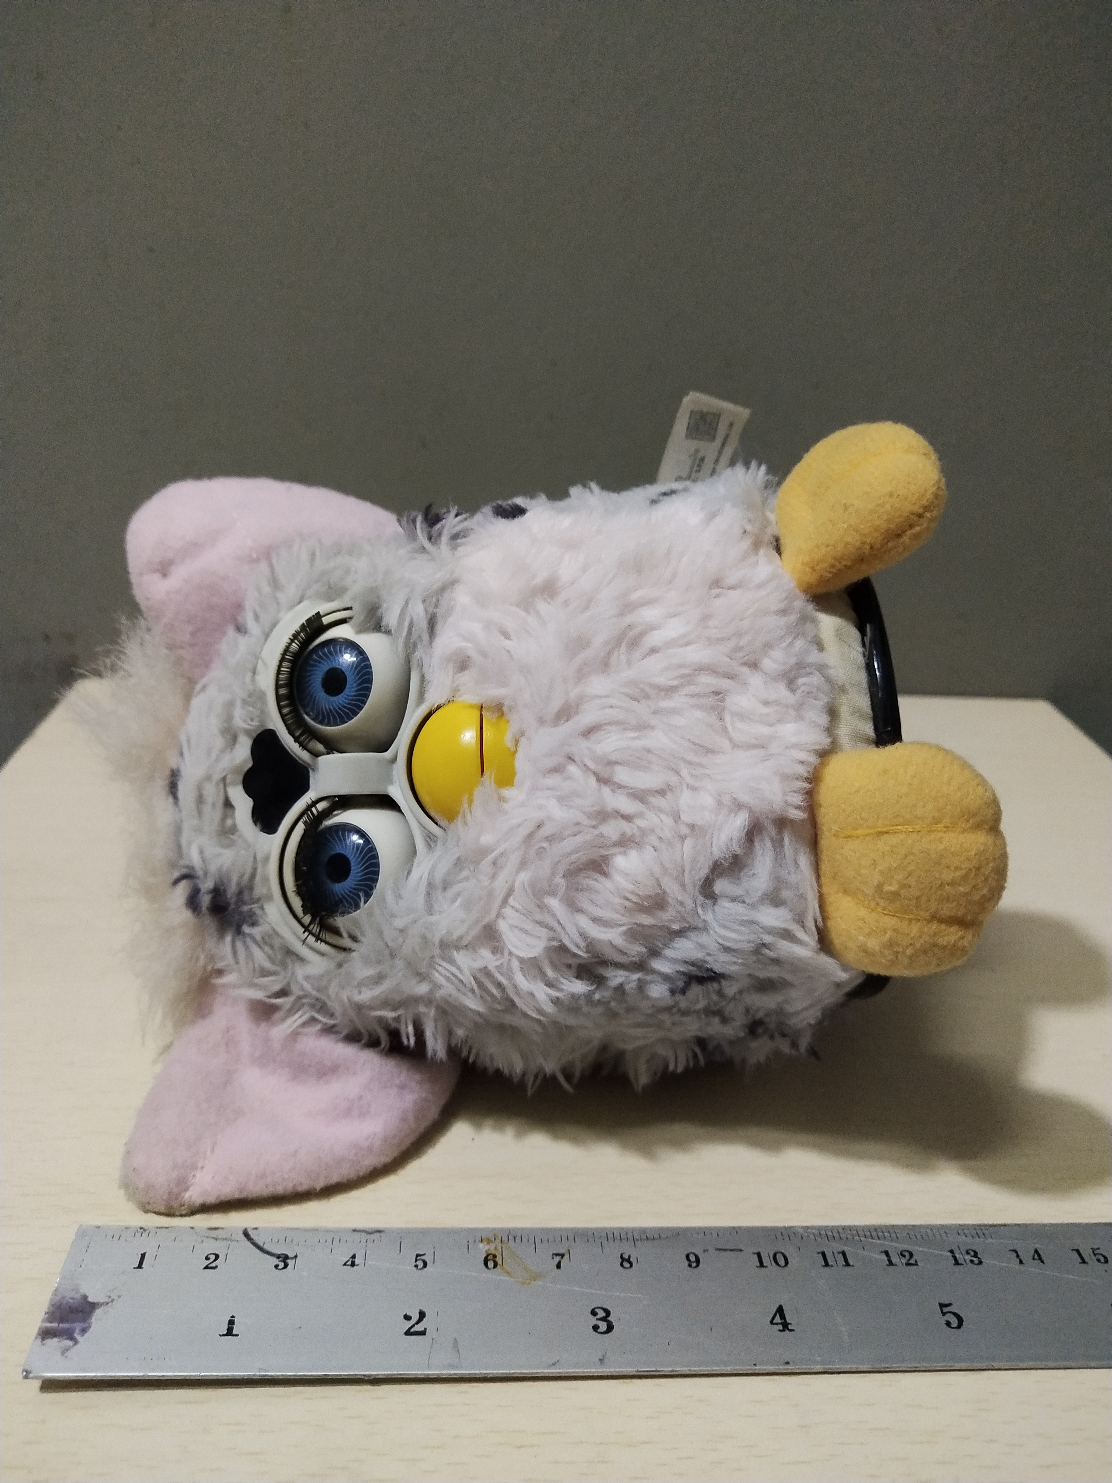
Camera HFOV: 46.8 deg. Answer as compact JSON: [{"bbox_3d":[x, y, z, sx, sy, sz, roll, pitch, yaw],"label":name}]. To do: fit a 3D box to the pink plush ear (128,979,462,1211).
[{"bbox_3d":[-0.043,0.054,0.210,0.057,0.019,0.037,-5,57,-30],"label":"pink plush ear"}]

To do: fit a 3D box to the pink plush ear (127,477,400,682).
[{"bbox_3d":[-0.050,-0.030,0.233,0.055,0.037,0.018,-9,4,-27],"label":"pink plush ear"}]

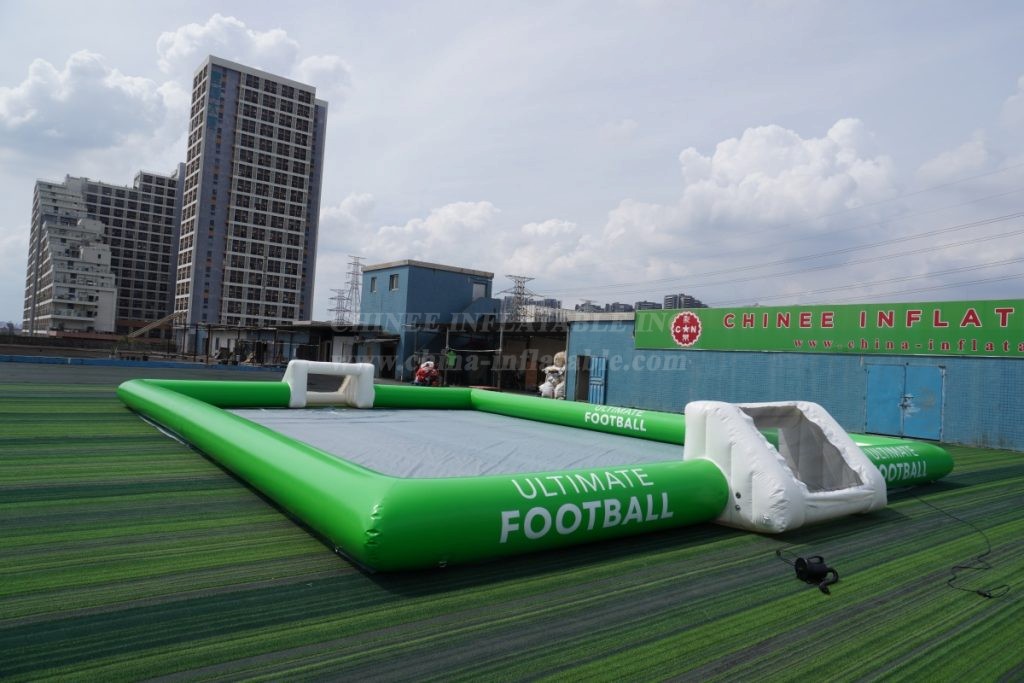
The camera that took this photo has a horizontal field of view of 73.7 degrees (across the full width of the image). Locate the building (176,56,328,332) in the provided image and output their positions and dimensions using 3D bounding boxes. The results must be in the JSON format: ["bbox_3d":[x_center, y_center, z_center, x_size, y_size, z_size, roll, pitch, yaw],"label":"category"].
[{"bbox_3d":[-57.669,-25.972,152.029,26.000,63.160,14.500,5,-2,-38],"label":"building"}]

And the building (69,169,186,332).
[{"bbox_3d":[-166.994,-31.332,298.851,49.560,86.100,23.100,5,-3,-37],"label":"building"}]

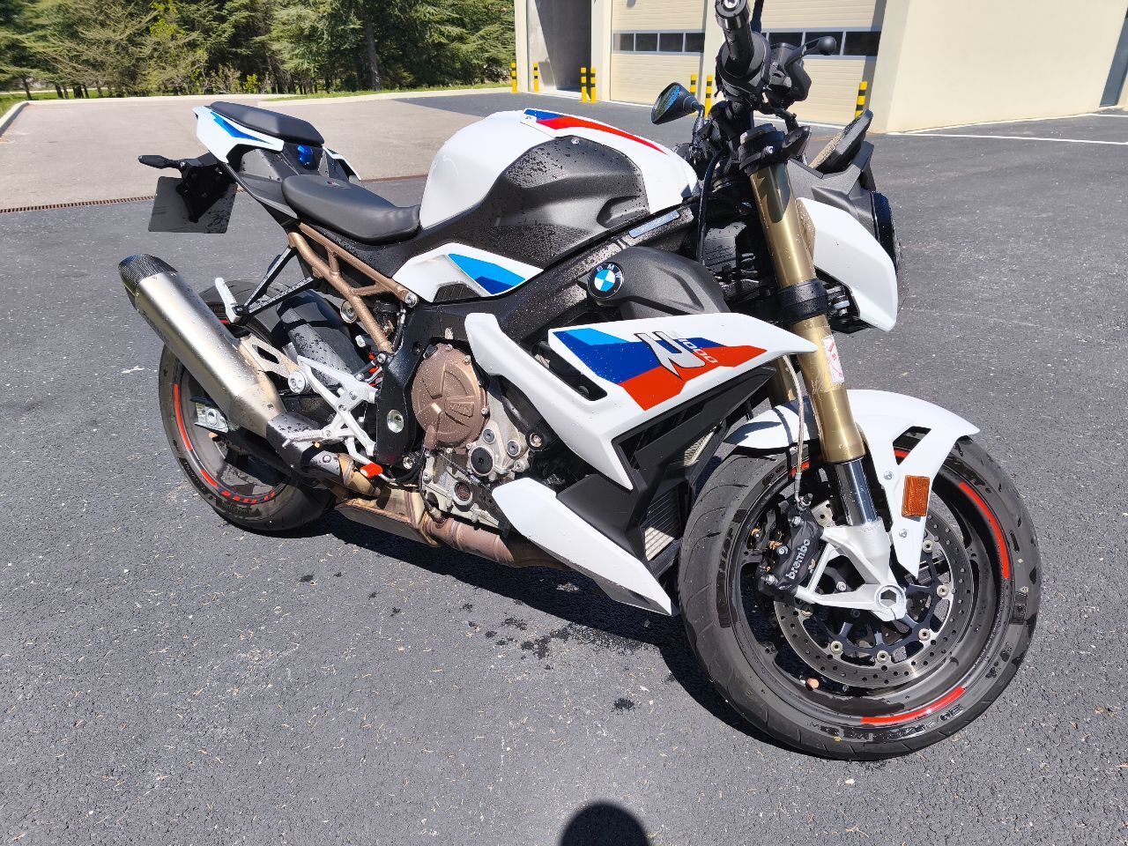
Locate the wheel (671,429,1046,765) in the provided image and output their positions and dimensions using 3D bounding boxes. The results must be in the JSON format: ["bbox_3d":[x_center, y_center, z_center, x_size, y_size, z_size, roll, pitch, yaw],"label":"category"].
[{"bbox_3d":[0.495,0.266,1.272,0.600,0.600,0.125,-2,3,-1],"label":"wheel"}]

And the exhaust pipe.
[{"bbox_3d":[-0.792,-0.160,1.669,0.470,0.115,0.115,47,25,5],"label":"exhaust pipe"}]

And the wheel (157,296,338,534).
[{"bbox_3d":[-0.773,-0.040,1.920,0.641,0.641,0.190,13,18,28],"label":"wheel"}]

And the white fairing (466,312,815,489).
[{"bbox_3d":[0.068,-0.053,1.161,0.590,0.285,0.130,13,18,28],"label":"white fairing"}]

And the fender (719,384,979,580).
[{"bbox_3d":[0.485,0.089,1.261,0.430,0.295,0.190,-2,3,-1],"label":"fender"}]

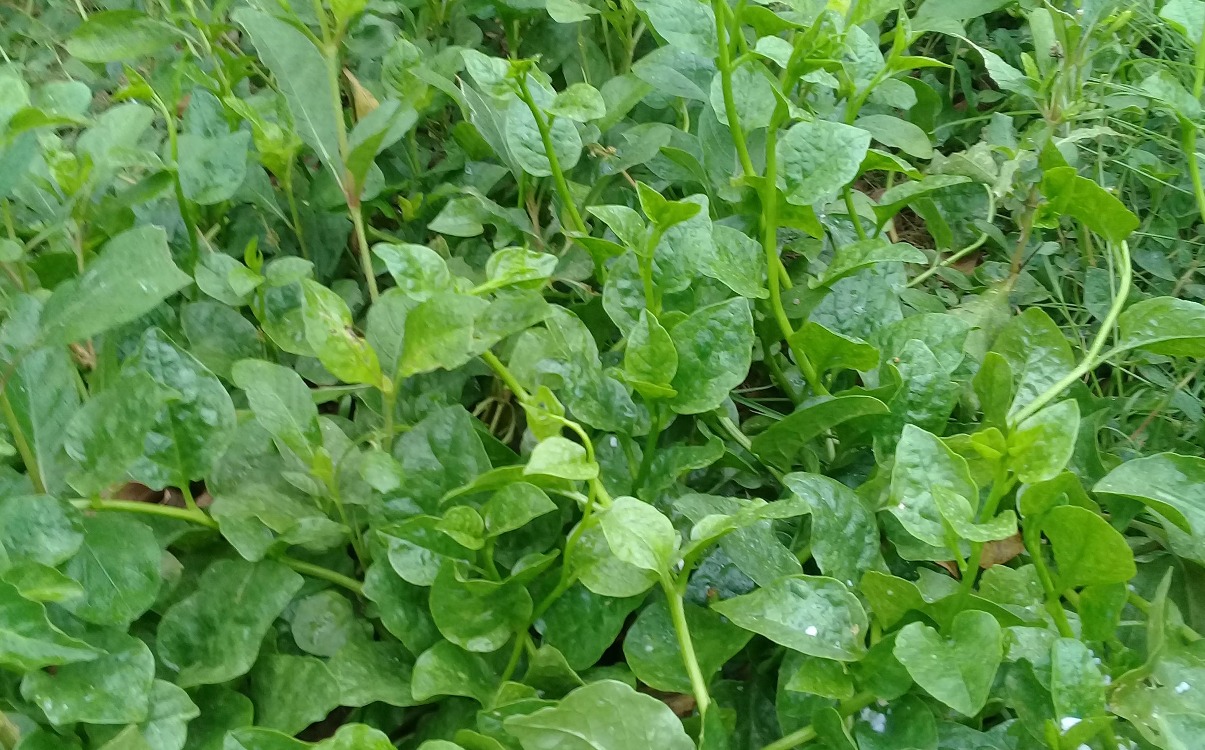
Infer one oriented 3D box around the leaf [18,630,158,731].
[{"bbox_3d":[-0.314,0.185,0.880,0.078,0.020,0.070,-1,50,-8],"label":"leaf"}]

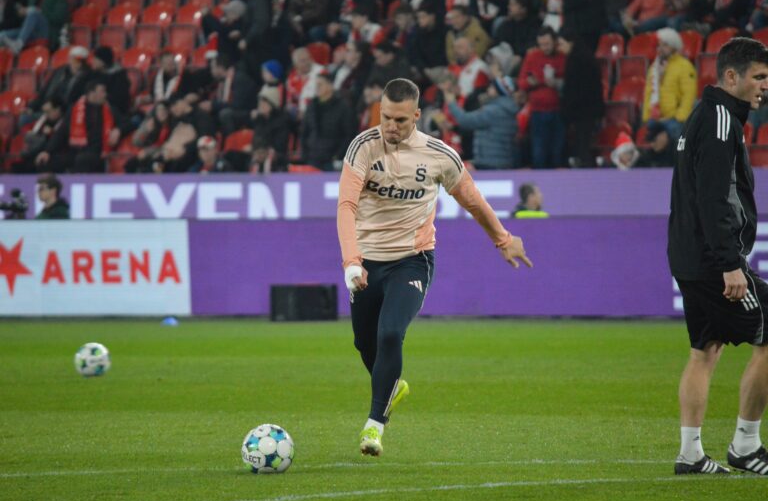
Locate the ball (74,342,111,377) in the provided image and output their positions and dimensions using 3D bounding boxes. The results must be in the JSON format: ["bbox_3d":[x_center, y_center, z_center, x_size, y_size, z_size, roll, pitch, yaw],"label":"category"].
[{"bbox_3d":[-1.813,0.682,51.800,0.220,0.220,0.220,-1,1,0],"label":"ball"}]

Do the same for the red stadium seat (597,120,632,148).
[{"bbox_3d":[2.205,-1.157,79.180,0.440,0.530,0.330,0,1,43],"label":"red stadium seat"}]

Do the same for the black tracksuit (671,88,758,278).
[{"bbox_3d":[1.387,-0.283,35.100,0.390,0.830,0.550,-1,1,-2],"label":"black tracksuit"}]

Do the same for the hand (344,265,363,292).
[{"bbox_3d":[-0.128,0.121,36.600,0.095,0.120,0.105,0,1,6],"label":"hand"}]

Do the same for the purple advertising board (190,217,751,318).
[{"bbox_3d":[0.697,0.150,74.361,6.730,0.930,0.150,0,1,43],"label":"purple advertising board"}]

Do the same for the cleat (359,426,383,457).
[{"bbox_3d":[-0.059,0.837,36.450,0.105,0.120,0.285,9,-9,7],"label":"cleat"}]

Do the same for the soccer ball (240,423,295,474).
[{"bbox_3d":[-0.493,0.846,35.380,0.220,0.220,0.220,-1,1,0],"label":"soccer ball"}]

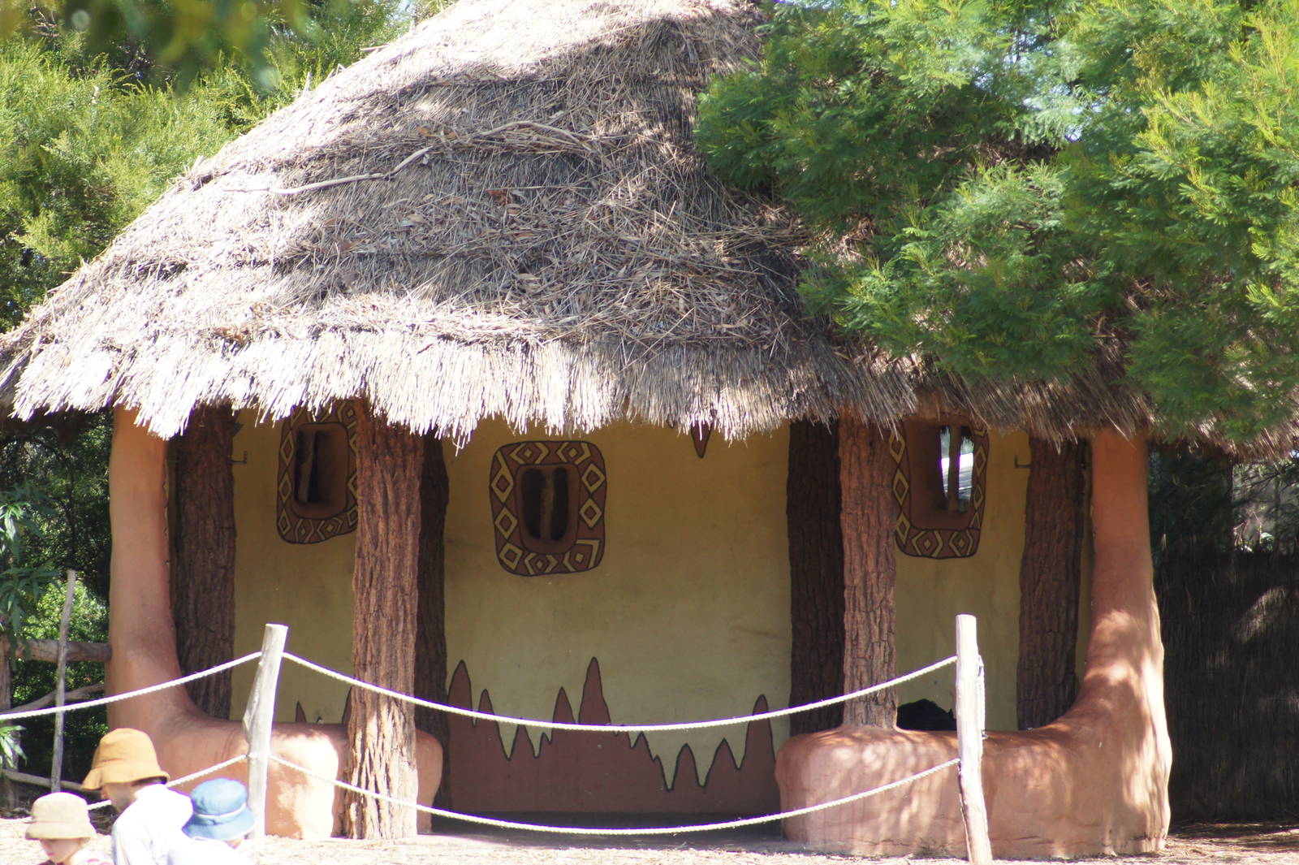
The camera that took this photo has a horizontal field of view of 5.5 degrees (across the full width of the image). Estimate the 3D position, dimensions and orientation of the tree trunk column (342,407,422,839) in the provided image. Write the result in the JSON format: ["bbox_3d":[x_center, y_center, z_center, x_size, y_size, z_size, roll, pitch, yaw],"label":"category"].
[{"bbox_3d":[-1.147,0.805,58.000,0.331,1.884,0.331,1,0,0],"label":"tree trunk column"}]

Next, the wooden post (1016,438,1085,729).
[{"bbox_3d":[1.810,0.803,61.000,0.311,1.684,0.311,0,0,0],"label":"wooden post"}]

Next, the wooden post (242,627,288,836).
[{"bbox_3d":[-1.599,1.250,56.300,0.120,0.917,0.120,3,0,0],"label":"wooden post"}]

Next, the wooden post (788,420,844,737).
[{"bbox_3d":[0.777,0.798,61.800,0.288,1.804,0.288,0,0,0],"label":"wooden post"}]

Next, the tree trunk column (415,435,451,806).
[{"bbox_3d":[-1.046,0.828,61.800,0.278,1.799,0.278,0,0,0],"label":"tree trunk column"}]

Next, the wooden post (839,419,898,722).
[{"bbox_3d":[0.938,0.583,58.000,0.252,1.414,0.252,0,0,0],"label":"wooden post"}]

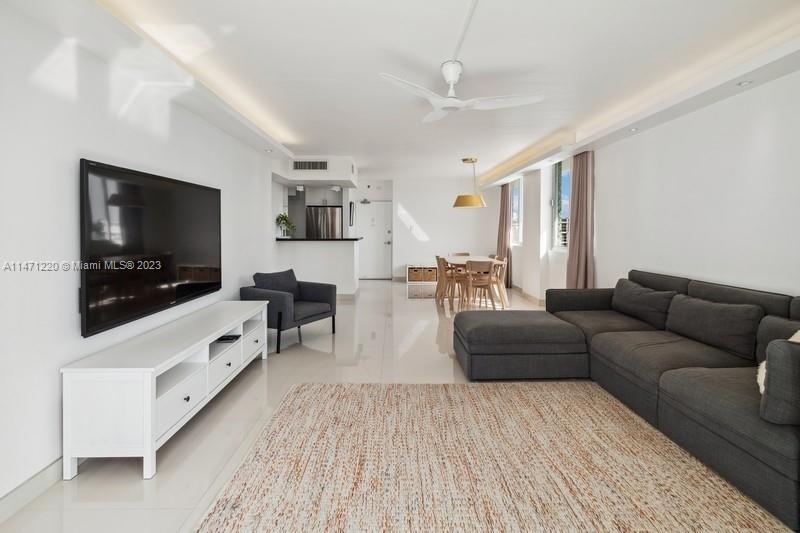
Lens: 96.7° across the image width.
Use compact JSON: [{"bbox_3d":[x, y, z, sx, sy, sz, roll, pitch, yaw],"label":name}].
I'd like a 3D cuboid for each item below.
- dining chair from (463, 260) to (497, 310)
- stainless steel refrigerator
[{"bbox_3d":[1.240,0.309,5.680,0.470,0.820,0.530,0,4,-1],"label":"dining chair"},{"bbox_3d":[-1.787,-0.513,8.680,0.850,1.830,0.750,0,4,-1],"label":"stainless steel refrigerator"}]

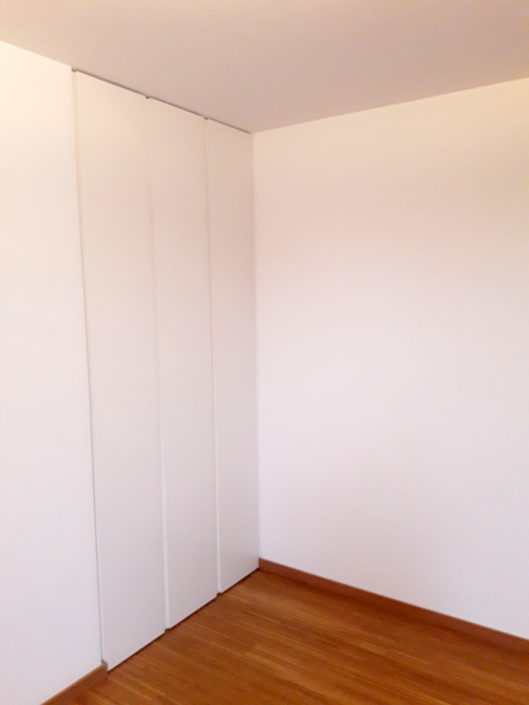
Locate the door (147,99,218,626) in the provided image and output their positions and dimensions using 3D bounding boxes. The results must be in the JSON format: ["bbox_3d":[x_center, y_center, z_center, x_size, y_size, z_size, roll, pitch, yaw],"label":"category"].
[{"bbox_3d":[-0.383,0.097,2.730,0.040,2.420,0.375,4,8,34],"label":"door"}]

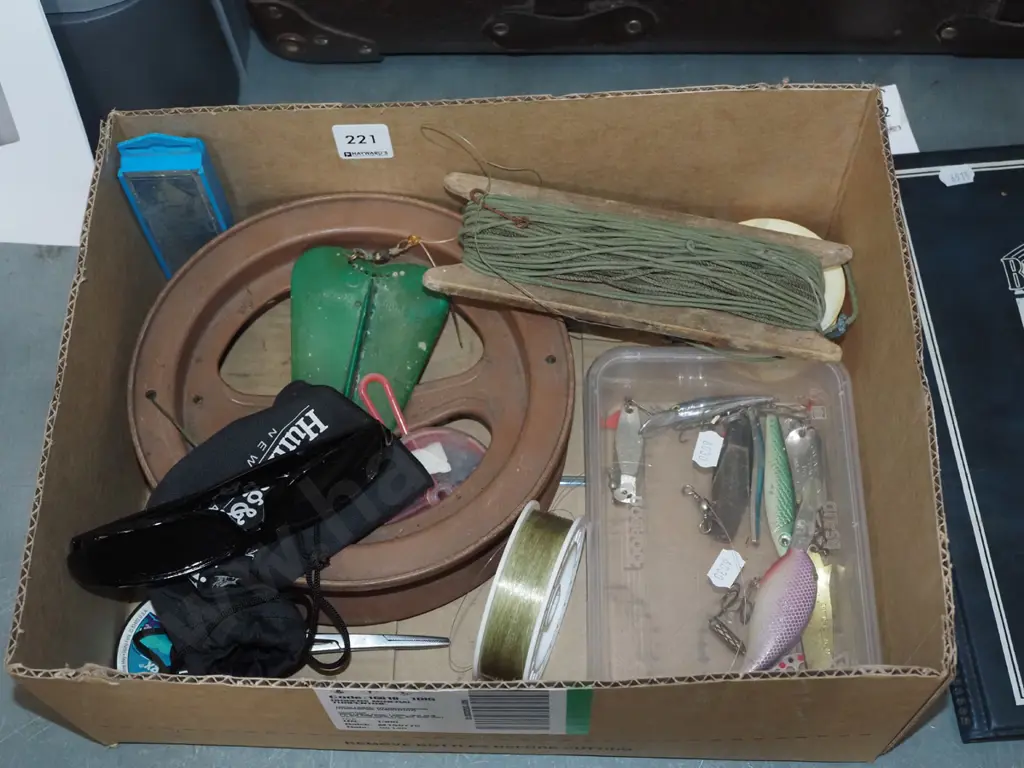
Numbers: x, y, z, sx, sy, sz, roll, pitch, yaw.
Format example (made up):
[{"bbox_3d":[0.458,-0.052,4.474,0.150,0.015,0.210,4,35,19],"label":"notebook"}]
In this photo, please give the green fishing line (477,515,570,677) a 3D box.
[{"bbox_3d":[0.010,0.085,0.572,0.021,0.079,0.079,18,65,10],"label":"green fishing line"}]

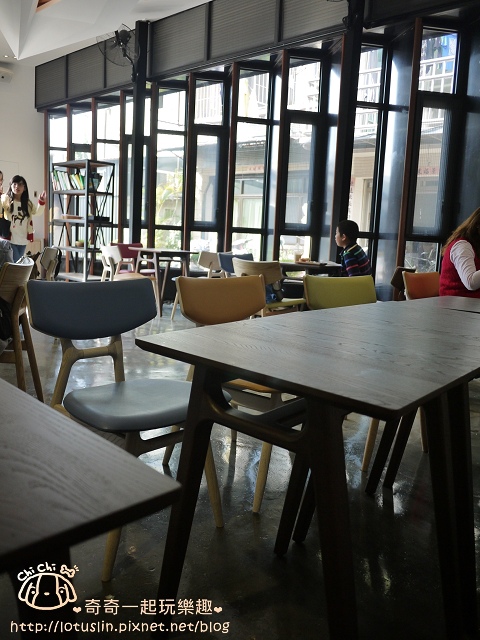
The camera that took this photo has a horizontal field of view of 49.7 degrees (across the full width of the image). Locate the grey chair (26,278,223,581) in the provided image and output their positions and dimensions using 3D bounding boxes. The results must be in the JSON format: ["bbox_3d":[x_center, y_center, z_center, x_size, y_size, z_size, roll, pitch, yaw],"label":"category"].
[{"bbox_3d":[-0.386,0.280,1.706,0.480,0.790,0.550,-5,11,-44],"label":"grey chair"}]

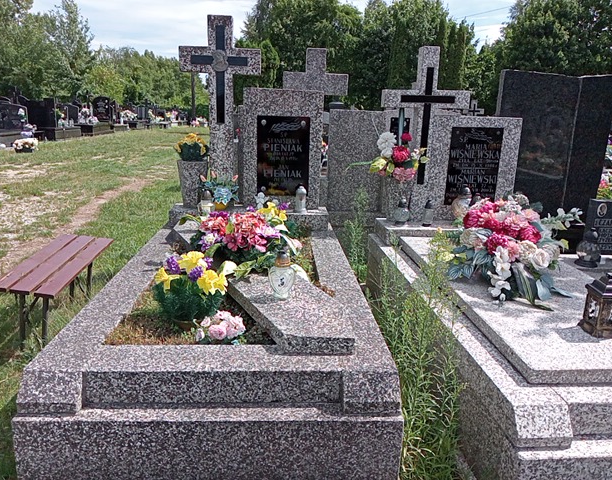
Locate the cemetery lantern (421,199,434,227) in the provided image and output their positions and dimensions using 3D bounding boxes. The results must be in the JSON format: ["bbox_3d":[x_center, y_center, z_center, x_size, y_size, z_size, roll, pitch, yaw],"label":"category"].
[{"bbox_3d":[0.808,-0.180,3.421,0.073,0.170,0.073,1,14,-4],"label":"cemetery lantern"}]

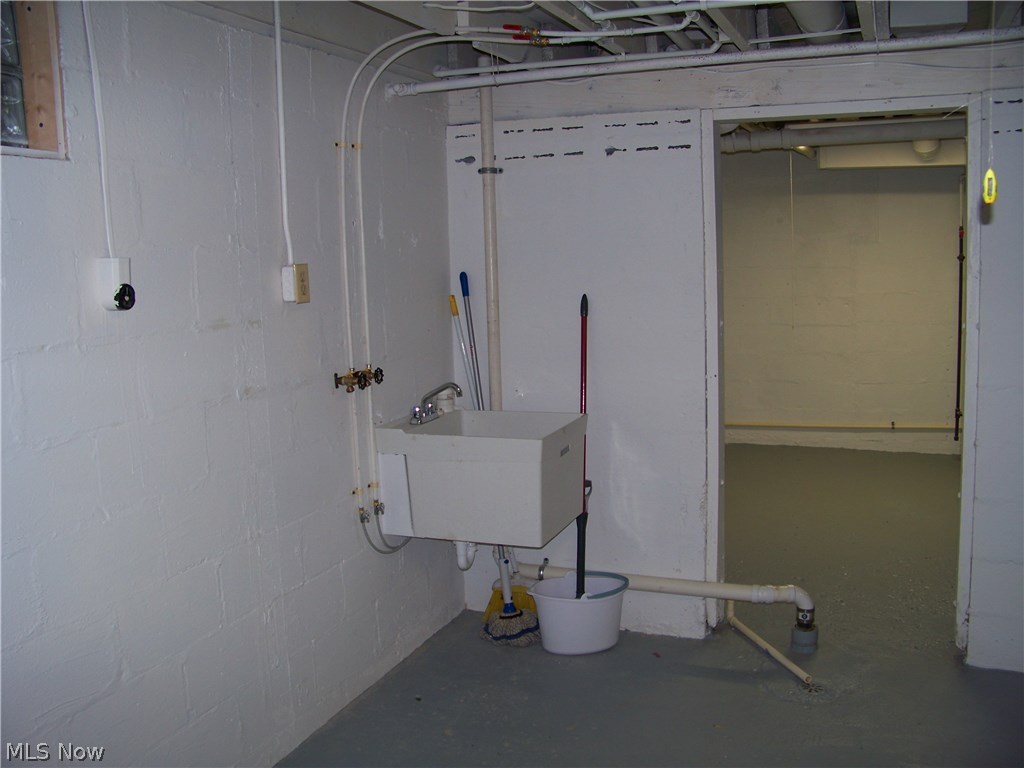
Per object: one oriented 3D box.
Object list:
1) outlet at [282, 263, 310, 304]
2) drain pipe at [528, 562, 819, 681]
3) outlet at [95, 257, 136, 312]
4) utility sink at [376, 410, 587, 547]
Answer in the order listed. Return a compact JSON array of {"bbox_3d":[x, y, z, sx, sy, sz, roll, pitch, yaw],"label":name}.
[{"bbox_3d":[-0.638,-0.296,2.882,0.047,0.113,0.073,1,8,22],"label":"outlet"},{"bbox_3d":[0.556,0.852,3.713,1.135,0.253,0.380,1,8,22],"label":"drain pipe"},{"bbox_3d":[-0.902,-0.228,2.229,0.062,0.119,0.052,1,8,22],"label":"outlet"},{"bbox_3d":[-0.090,0.312,3.506,0.609,0.374,0.466,1,8,22],"label":"utility sink"}]

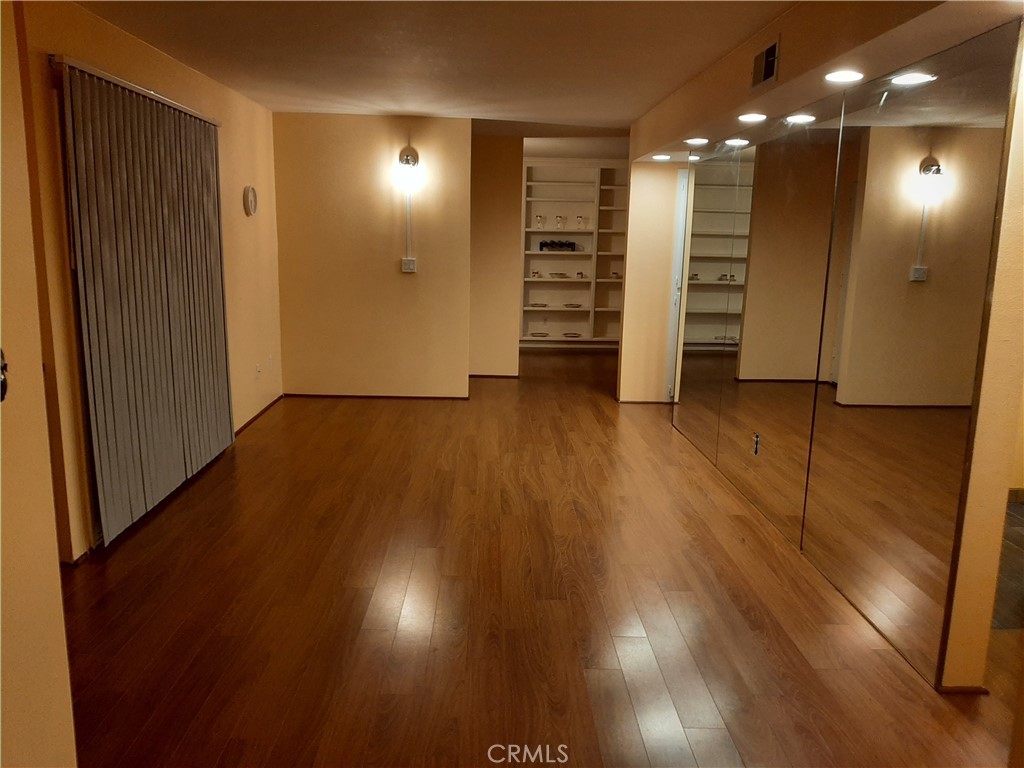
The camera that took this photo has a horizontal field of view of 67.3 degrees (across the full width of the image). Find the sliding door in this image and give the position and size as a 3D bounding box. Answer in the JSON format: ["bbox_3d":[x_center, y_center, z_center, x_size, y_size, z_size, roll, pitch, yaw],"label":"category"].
[{"bbox_3d":[-1.882,-0.471,4.244,0.085,2.100,1.860,1,11,-2],"label":"sliding door"}]

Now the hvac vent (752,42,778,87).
[{"bbox_3d":[1.145,-1.457,3.519,0.020,0.165,0.310,1,11,-2],"label":"hvac vent"}]

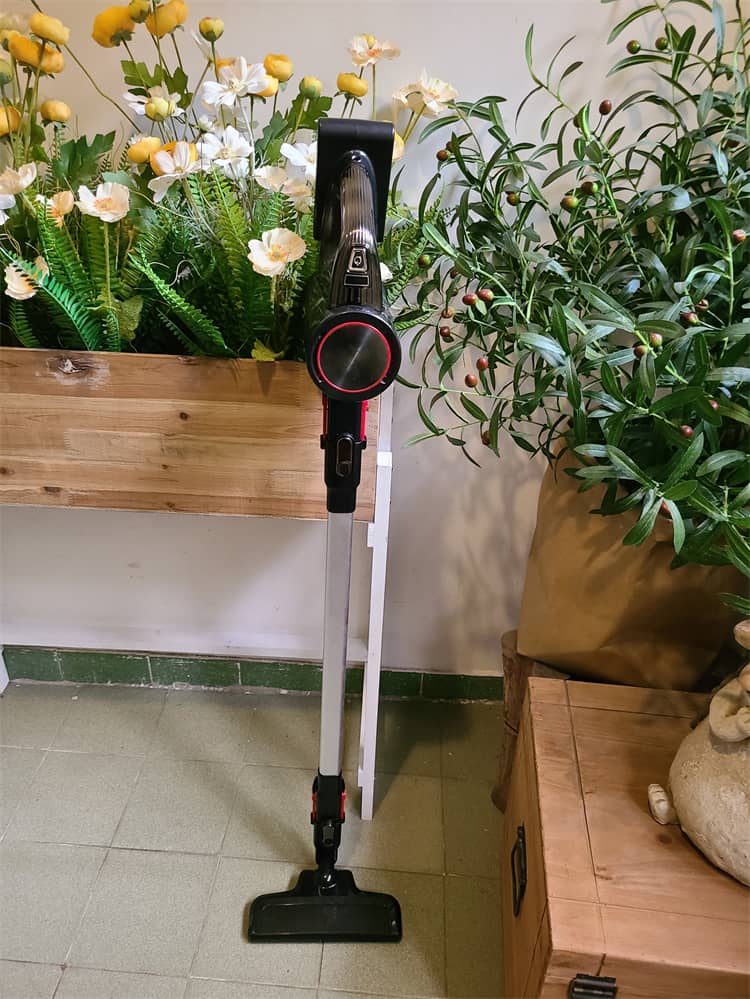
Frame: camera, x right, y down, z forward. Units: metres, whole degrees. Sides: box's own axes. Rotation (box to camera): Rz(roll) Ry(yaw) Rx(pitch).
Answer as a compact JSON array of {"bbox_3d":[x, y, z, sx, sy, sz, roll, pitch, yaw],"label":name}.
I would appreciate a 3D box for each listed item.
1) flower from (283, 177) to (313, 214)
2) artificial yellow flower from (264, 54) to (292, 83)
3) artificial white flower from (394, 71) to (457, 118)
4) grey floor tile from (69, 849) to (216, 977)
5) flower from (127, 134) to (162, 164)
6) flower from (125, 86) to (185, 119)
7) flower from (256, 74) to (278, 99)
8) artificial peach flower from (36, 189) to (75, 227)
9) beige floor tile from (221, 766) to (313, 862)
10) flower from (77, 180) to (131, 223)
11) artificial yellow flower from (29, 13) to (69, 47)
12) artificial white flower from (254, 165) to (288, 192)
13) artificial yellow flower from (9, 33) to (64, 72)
[{"bbox_3d":[-0.098,-0.394,0.973,0.058,0.052,0.052,-2,32,-8],"label":"flower"},{"bbox_3d":[-0.117,-0.526,0.914,0.034,0.032,0.034,4,32,2],"label":"artificial yellow flower"},{"bbox_3d":[0.062,-0.497,0.921,0.072,0.056,0.058,-2,32,-8],"label":"artificial white flower"},{"bbox_3d":[-0.381,0.690,1.261,0.200,0.010,0.200,4,32,2],"label":"grey floor tile"},{"bbox_3d":[-0.281,-0.428,0.919,0.044,0.035,0.043,-5,32,7],"label":"flower"},{"bbox_3d":[-0.267,-0.481,0.908,0.073,0.043,0.063,3,48,2],"label":"flower"},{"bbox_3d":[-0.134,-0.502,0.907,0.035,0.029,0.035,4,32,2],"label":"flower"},{"bbox_3d":[-0.392,-0.357,0.925,0.049,0.044,0.047,-5,32,7],"label":"artificial peach flower"},{"bbox_3d":[-0.169,0.595,1.422,0.200,0.010,0.200,4,32,2],"label":"beige floor tile"},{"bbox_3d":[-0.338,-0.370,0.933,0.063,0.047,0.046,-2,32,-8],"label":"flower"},{"bbox_3d":[-0.382,-0.551,0.881,0.047,0.027,0.047,21,31,-9],"label":"artificial yellow flower"},{"bbox_3d":[-0.130,-0.404,0.945,0.044,0.034,0.044,4,32,2],"label":"artificial white flower"},{"bbox_3d":[-0.388,-0.512,0.861,0.064,0.037,0.057,22,31,-10],"label":"artificial yellow flower"}]

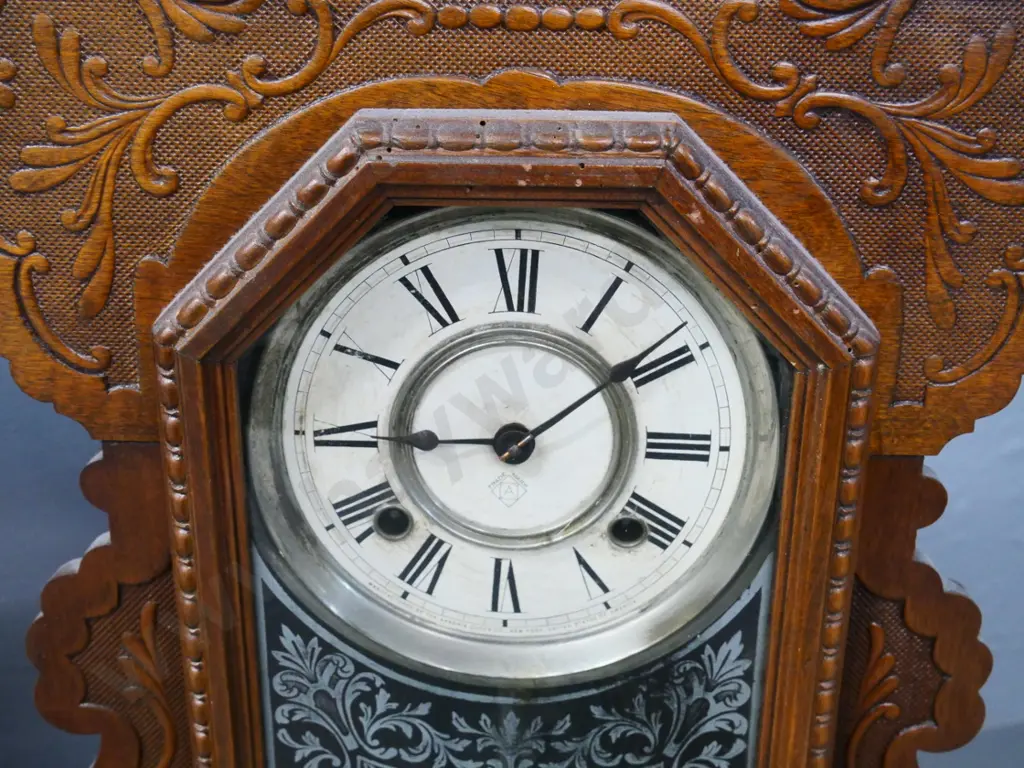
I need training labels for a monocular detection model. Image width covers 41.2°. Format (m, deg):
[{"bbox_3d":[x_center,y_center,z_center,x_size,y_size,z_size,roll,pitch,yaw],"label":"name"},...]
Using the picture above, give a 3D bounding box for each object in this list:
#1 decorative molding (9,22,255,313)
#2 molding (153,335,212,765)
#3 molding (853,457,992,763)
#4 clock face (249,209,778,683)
[{"bbox_3d":[-0.102,-0.057,0.367,0.067,0.083,0.008,1,22,2],"label":"decorative molding"},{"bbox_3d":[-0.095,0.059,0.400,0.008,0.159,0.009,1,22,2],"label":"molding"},{"bbox_3d":[0.129,0.075,0.433,0.050,0.120,0.012,1,22,2],"label":"molding"},{"bbox_3d":[0.000,0.020,0.398,0.153,0.153,0.014,1,21,2],"label":"clock face"}]

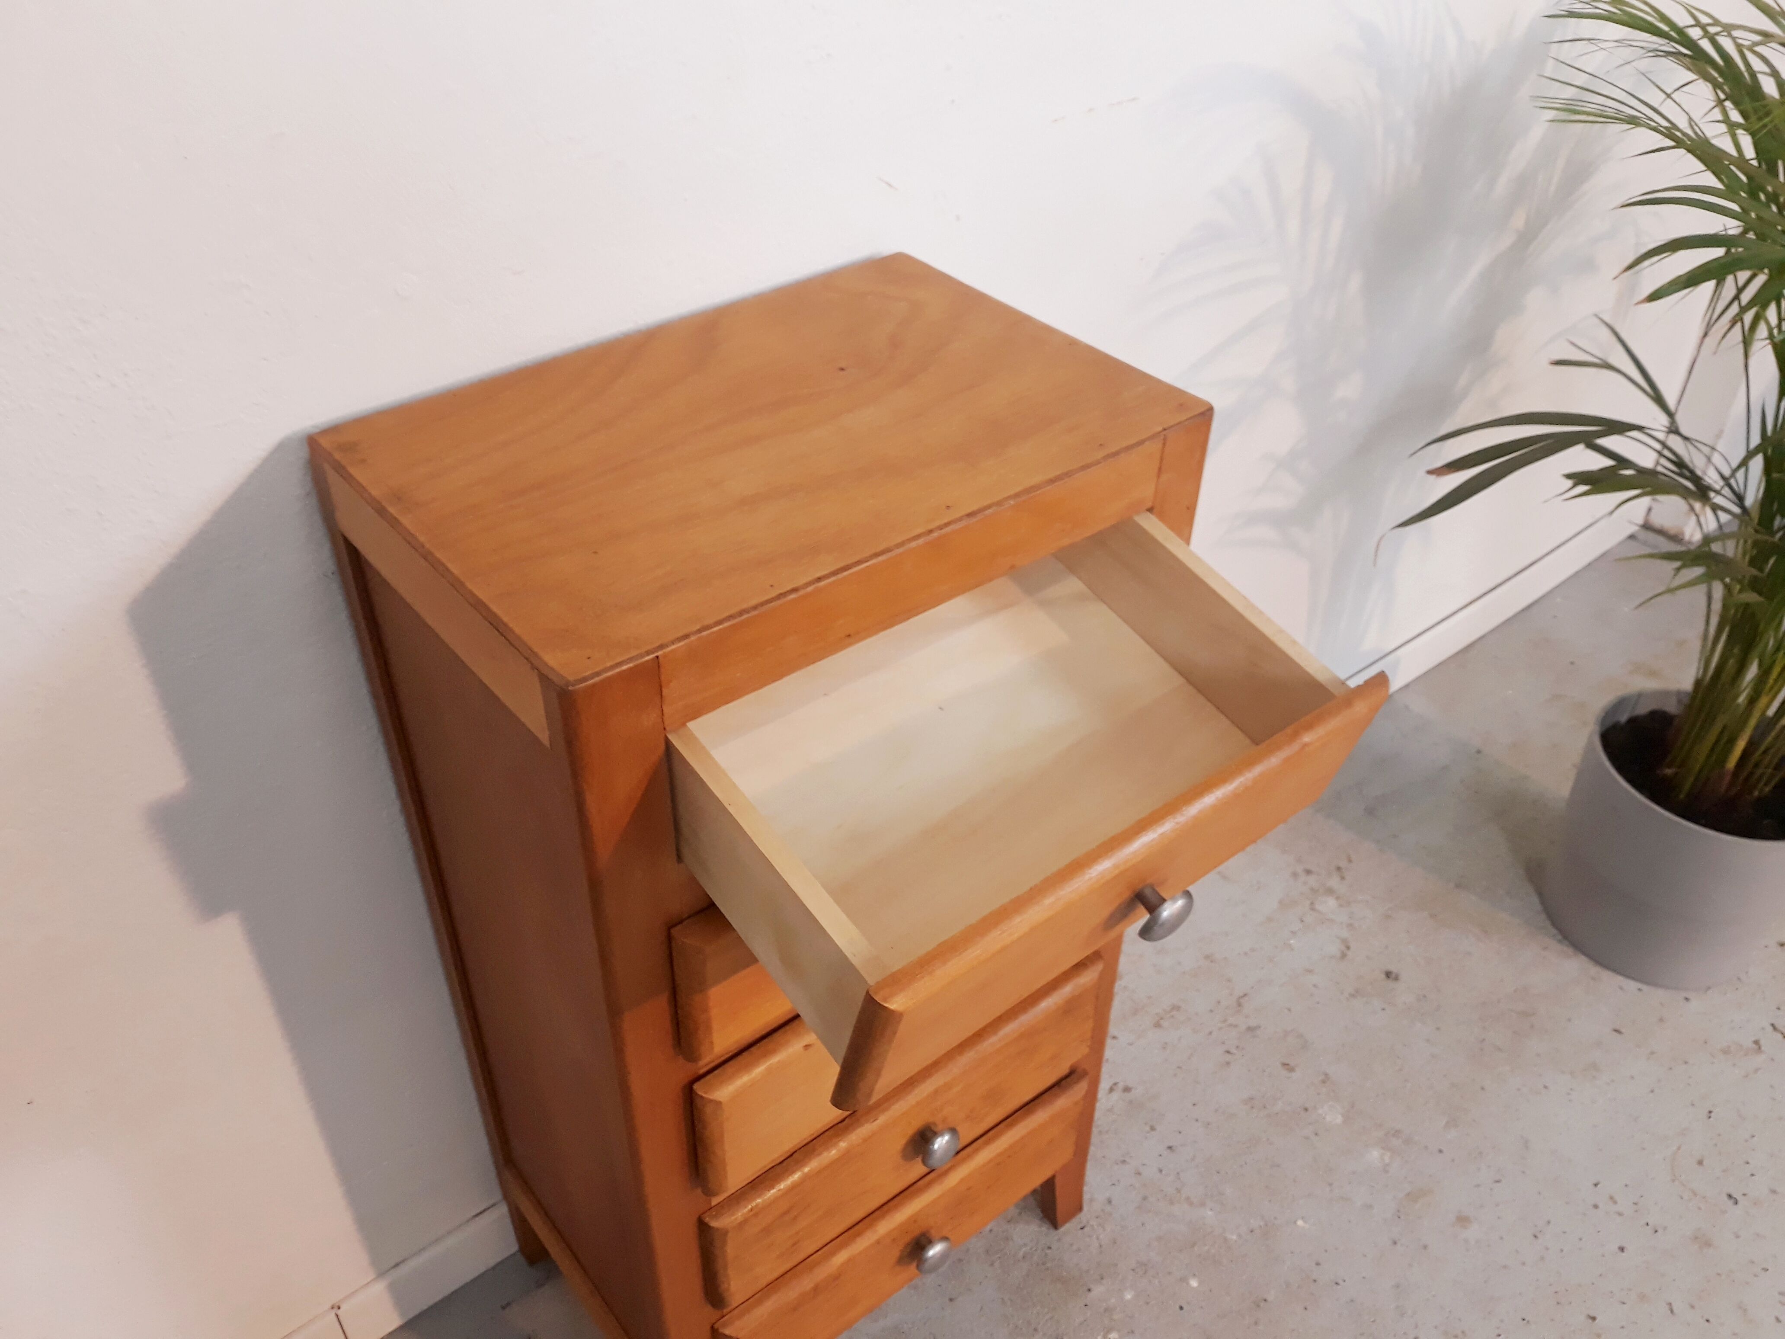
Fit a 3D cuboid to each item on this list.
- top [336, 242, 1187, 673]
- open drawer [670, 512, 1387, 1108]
[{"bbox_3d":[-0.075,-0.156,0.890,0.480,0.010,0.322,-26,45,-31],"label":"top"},{"bbox_3d":[0.058,0.042,0.848,0.391,0.125,0.307,-25,58,-31],"label":"open drawer"}]

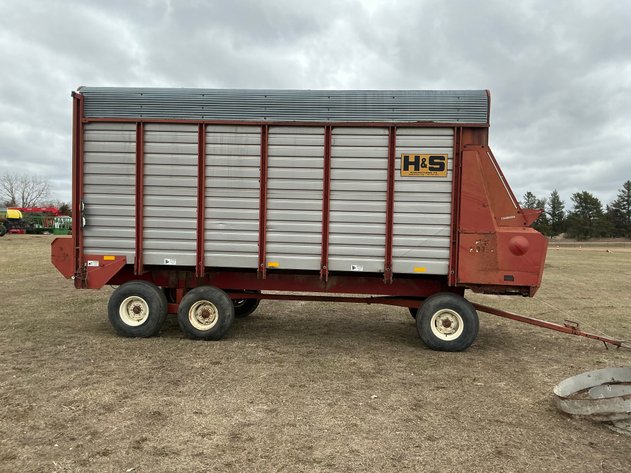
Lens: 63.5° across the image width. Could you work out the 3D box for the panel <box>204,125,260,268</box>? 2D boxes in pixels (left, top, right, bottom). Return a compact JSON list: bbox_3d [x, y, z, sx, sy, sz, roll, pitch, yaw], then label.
[{"bbox_3d":[-1.105,-0.530,6.812,0.746,1.895,0.040,2,1,4],"label":"panel"}]

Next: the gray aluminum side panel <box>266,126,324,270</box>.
[{"bbox_3d":[-0.270,-0.503,6.757,0.745,1.884,0.040,2,1,4],"label":"gray aluminum side panel"}]

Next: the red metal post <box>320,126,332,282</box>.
[{"bbox_3d":[0.156,-0.456,7.162,0.095,2.160,0.090,2,1,3],"label":"red metal post"}]

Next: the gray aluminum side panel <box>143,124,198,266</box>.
[{"bbox_3d":[-1.952,-0.554,6.868,0.744,1.899,0.040,2,1,4],"label":"gray aluminum side panel"}]

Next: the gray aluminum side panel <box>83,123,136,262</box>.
[{"bbox_3d":[-2.976,-0.616,7.391,0.800,2.000,0.050,2,1,3],"label":"gray aluminum side panel"}]

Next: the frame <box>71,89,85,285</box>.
[{"bbox_3d":[-3.438,-0.666,7.386,0.160,2.800,0.120,2,1,3],"label":"frame"}]

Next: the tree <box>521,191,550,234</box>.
[{"bbox_3d":[47.208,-4.850,110.000,6.060,10.350,6.060,2,1,0],"label":"tree"}]

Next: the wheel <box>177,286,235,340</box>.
[{"bbox_3d":[-1.552,1.086,7.200,0.780,0.770,0.290,2,1,4],"label":"wheel"}]

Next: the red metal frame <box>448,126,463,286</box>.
[{"bbox_3d":[1.942,-0.408,7.059,0.095,2.160,0.090,2,1,3],"label":"red metal frame"}]

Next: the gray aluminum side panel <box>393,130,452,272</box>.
[{"bbox_3d":[1.400,-0.449,6.647,0.744,1.887,0.040,2,1,4],"label":"gray aluminum side panel"}]

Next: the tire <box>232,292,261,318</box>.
[{"bbox_3d":[-1.435,1.085,9.350,0.830,0.830,0.310,2,1,3],"label":"tire"}]

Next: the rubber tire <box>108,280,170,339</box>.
[{"bbox_3d":[-2.591,1.061,7.450,0.830,0.830,0.310,2,1,3],"label":"rubber tire"}]

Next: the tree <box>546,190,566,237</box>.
[{"bbox_3d":[54.424,-5.183,115.000,4.400,10.400,4.400,2,2,25],"label":"tree"}]

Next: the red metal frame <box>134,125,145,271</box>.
[{"bbox_3d":[-2.360,-0.503,6.841,0.088,2.028,0.085,2,1,4],"label":"red metal frame"}]

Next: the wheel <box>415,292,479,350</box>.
[{"bbox_3d":[1.725,1.126,6.680,0.790,0.780,0.290,2,1,10],"label":"wheel"}]

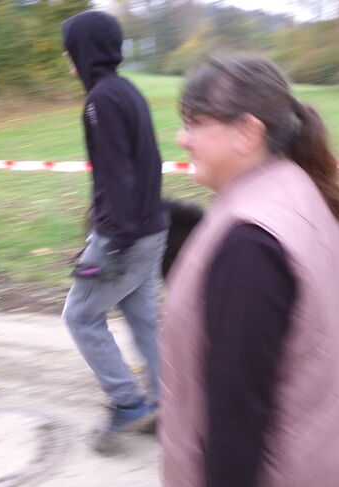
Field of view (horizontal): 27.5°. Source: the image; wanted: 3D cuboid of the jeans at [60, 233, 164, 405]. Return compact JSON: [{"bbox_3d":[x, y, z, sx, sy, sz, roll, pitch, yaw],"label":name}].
[{"bbox_3d":[-0.216,0.314,2.830,0.420,0.820,0.380,4,12,20],"label":"jeans"}]

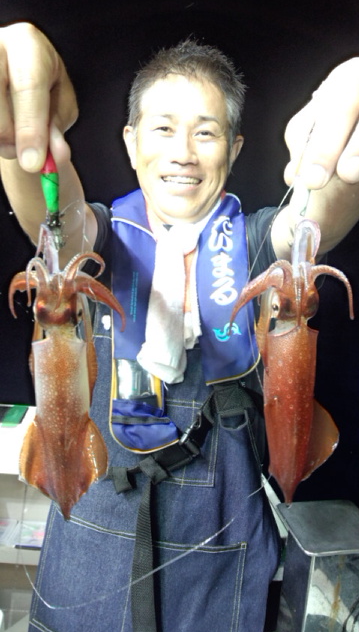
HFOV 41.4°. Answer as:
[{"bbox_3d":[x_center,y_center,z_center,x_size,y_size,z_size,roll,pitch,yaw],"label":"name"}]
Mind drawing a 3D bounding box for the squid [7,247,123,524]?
[{"bbox_3d":[-0.083,0.056,0.350,0.083,0.203,0.055,-1,10,-7],"label":"squid"}]

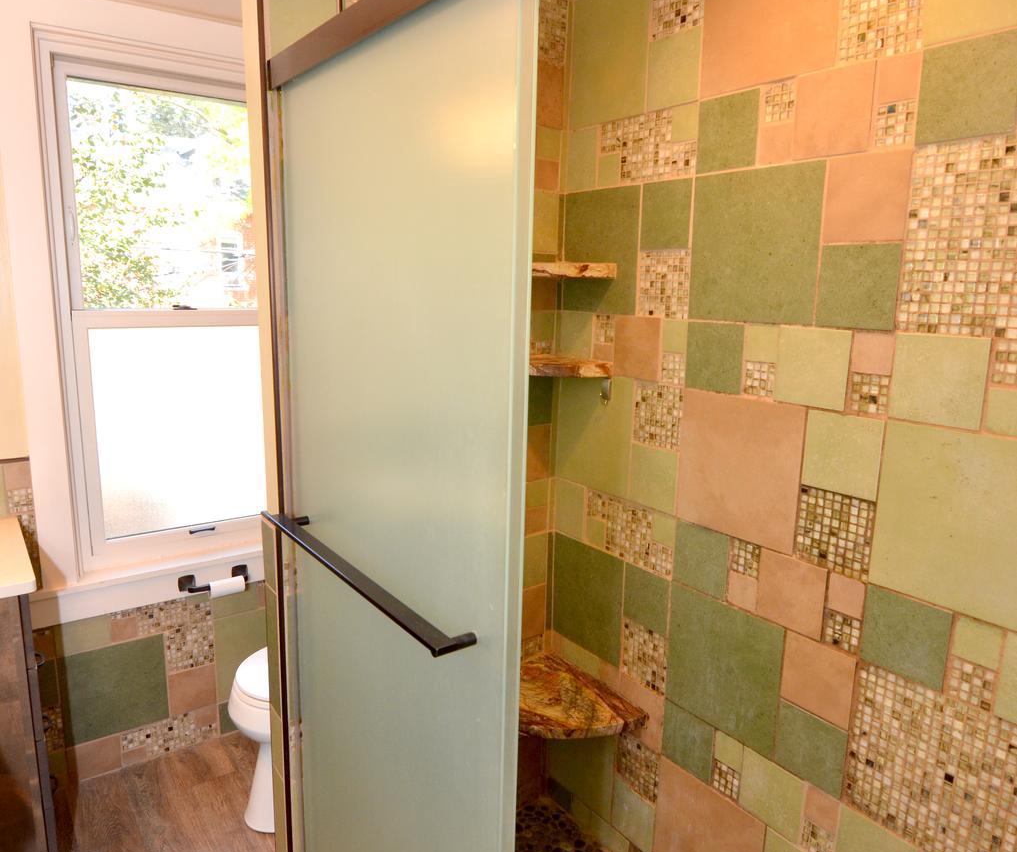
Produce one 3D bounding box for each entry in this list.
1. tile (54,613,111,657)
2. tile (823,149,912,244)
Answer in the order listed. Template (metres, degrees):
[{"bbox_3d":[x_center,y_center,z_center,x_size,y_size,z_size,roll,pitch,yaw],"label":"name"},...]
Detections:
[{"bbox_3d":[-1.363,0.669,2.186,0.150,0.106,0.011,-6,12,-35],"label":"tile"},{"bbox_3d":[0.640,-0.403,1.216,0.010,0.146,0.146,-8,14,-38],"label":"tile"}]

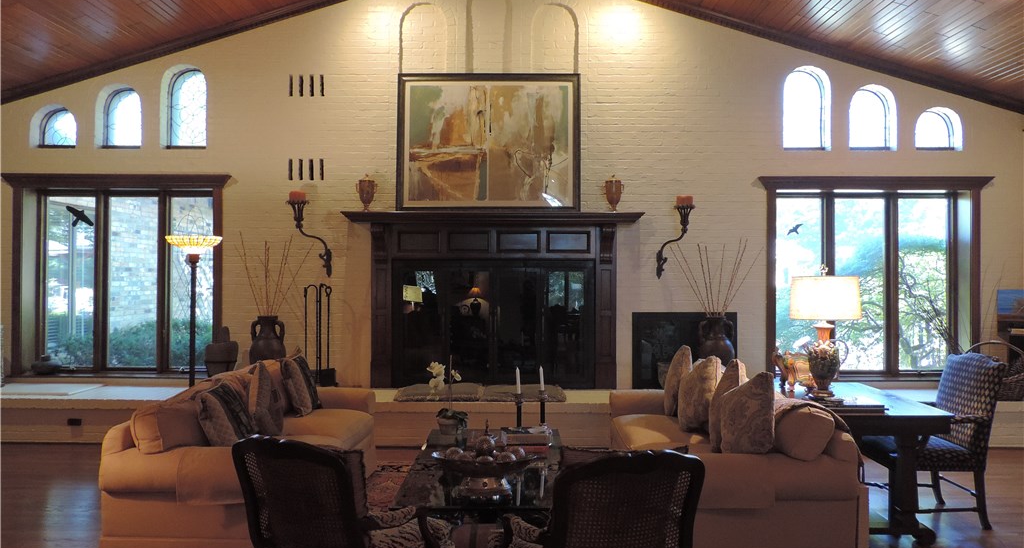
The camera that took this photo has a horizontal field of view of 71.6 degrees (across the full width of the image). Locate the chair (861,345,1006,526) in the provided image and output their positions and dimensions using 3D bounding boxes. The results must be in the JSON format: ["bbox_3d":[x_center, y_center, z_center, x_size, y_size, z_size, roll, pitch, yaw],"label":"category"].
[{"bbox_3d":[2.573,1.012,4.473,0.670,1.020,0.570,0,0,-2],"label":"chair"}]

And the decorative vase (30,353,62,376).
[{"bbox_3d":[-4.740,0.922,7.230,0.316,0.224,0.260,0,-1,1],"label":"decorative vase"}]

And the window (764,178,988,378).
[{"bbox_3d":[3.528,0.038,6.955,2.156,1.946,0.220,0,0,1],"label":"window"}]

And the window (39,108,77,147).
[{"bbox_3d":[-4.637,-1.511,7.300,0.420,0.430,0.080,0,-1,1],"label":"window"}]

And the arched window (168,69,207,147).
[{"bbox_3d":[-3.224,-1.640,7.076,0.450,0.823,0.150,0,0,1],"label":"arched window"}]

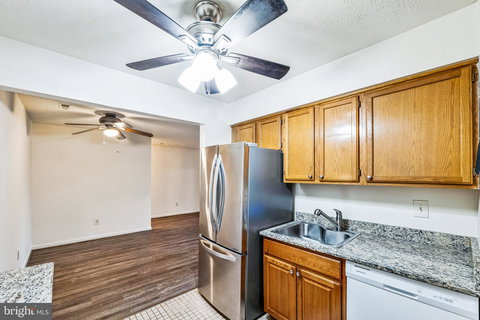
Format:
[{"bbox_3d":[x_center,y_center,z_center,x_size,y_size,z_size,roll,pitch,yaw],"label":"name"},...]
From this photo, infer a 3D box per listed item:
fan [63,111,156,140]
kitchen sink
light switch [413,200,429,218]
[{"bbox_3d":[-2.176,-0.575,3.138,1.290,0.383,1.290,3,-4,-43],"label":"fan"},{"bbox_3d":[0.724,0.792,1.790,0.515,0.180,0.605,3,-4,-43],"label":"kitchen sink"},{"bbox_3d":[1.488,0.405,1.535,0.015,0.125,0.080,3,-4,-43],"label":"light switch"}]

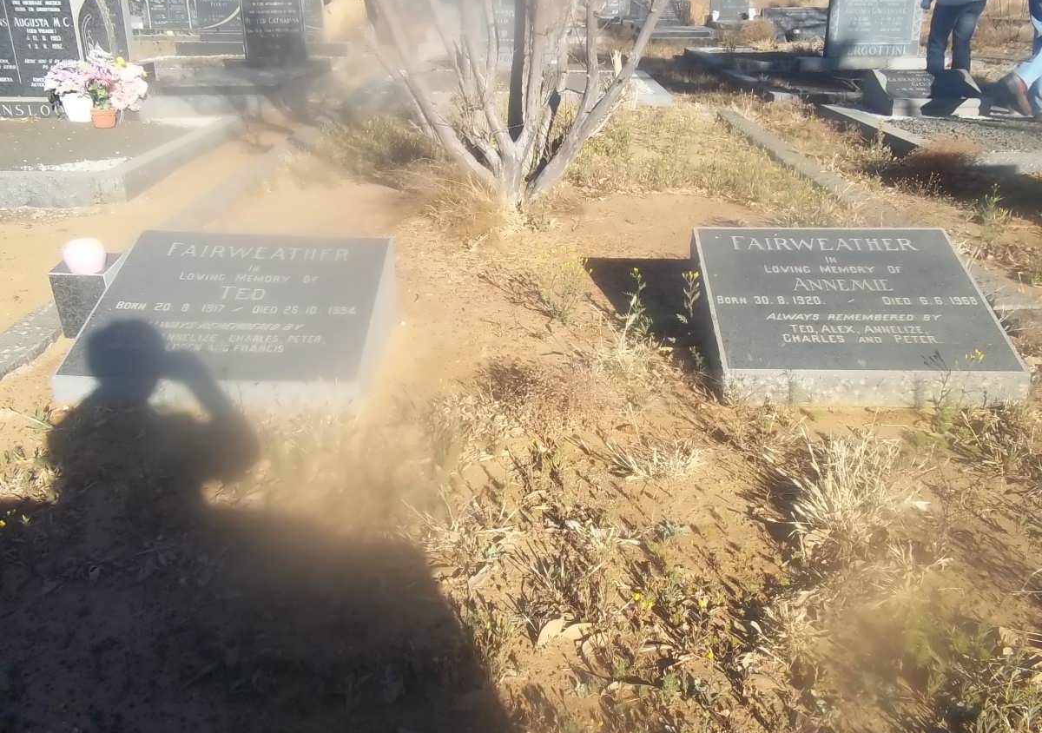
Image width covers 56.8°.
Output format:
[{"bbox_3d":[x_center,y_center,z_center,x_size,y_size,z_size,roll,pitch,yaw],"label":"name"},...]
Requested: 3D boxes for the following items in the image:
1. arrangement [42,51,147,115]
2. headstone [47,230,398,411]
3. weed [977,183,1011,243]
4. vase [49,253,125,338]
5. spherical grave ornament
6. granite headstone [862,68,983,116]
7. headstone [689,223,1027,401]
[{"bbox_3d":[-2.824,-1.895,6.400,0.640,0.410,0.380,1,22,1],"label":"arrangement"},{"bbox_3d":[-0.845,-0.169,2.918,0.840,0.315,0.703,1,22,2],"label":"headstone"},{"bbox_3d":[2.157,-0.699,4.397,0.130,0.245,0.120,1,22,1],"label":"weed"},{"bbox_3d":[-1.463,-0.256,3.316,0.185,0.245,0.215,1,22,1],"label":"vase"},{"bbox_3d":[-1.407,-0.361,3.087,0.141,0.111,0.141,0,22,0],"label":"spherical grave ornament"},{"bbox_3d":[3.008,-2.072,7.266,0.650,0.290,0.570,1,22,1],"label":"granite headstone"},{"bbox_3d":[1.018,-0.185,3.034,0.858,0.325,0.740,0,22,1],"label":"headstone"}]

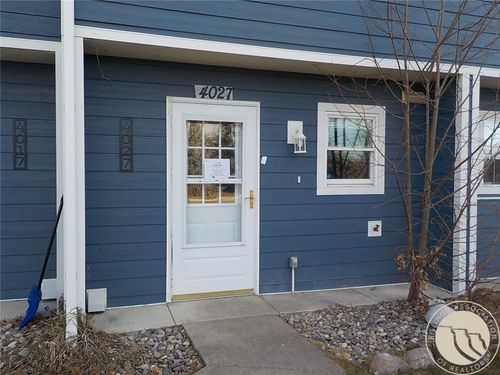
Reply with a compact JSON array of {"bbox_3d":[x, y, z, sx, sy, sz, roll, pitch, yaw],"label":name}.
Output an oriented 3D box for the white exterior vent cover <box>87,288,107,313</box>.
[{"bbox_3d":[-1.473,1.083,4.166,0.179,0.198,0.090,0,2,-19],"label":"white exterior vent cover"}]

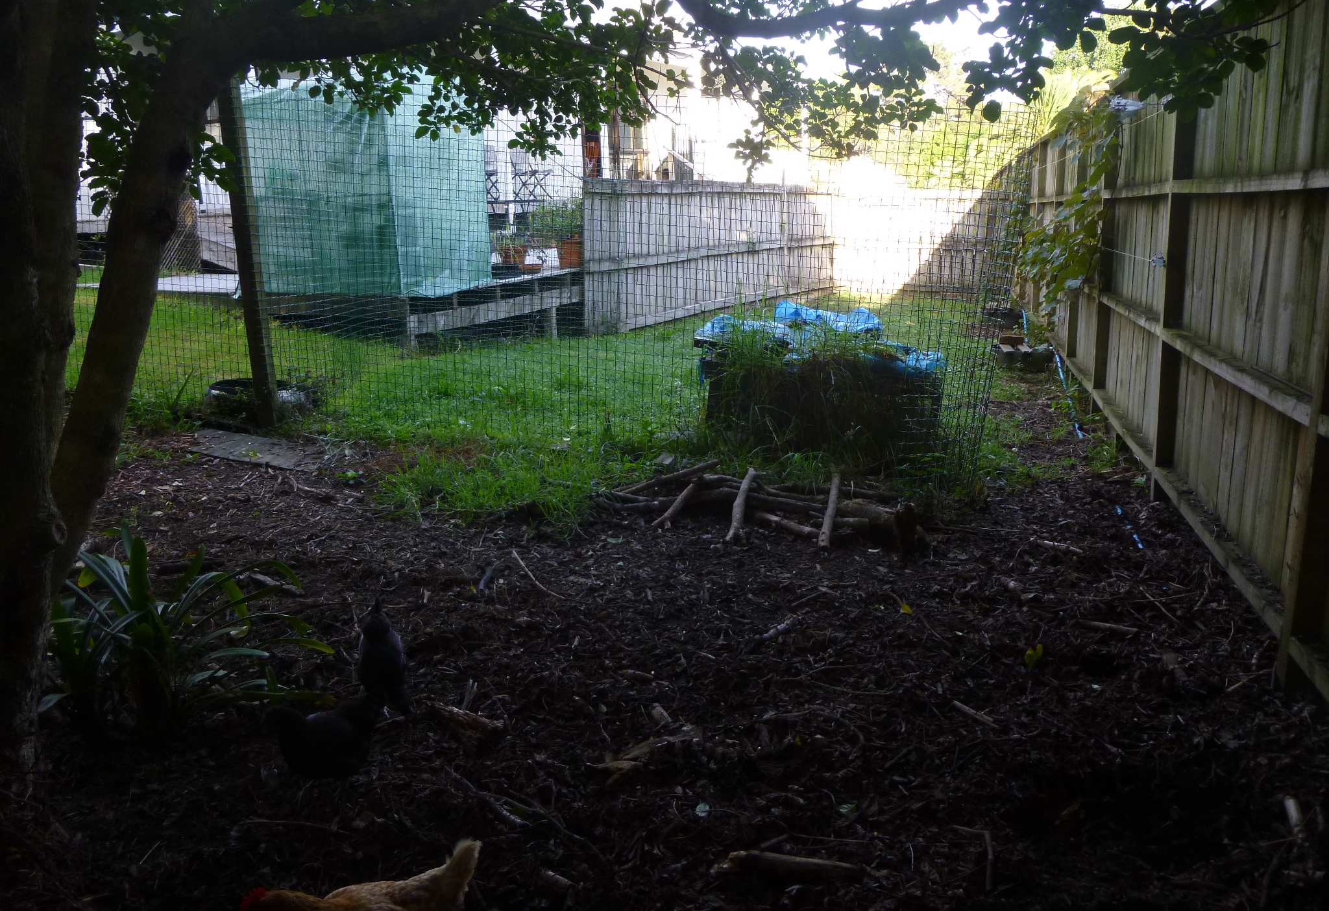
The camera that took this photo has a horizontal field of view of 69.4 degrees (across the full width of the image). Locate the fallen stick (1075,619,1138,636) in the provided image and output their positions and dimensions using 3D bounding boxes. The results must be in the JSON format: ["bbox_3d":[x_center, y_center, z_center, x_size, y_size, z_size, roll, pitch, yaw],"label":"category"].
[{"bbox_3d":[1.292,0.501,2.802,0.166,0.022,0.022,6,15,28],"label":"fallen stick"}]

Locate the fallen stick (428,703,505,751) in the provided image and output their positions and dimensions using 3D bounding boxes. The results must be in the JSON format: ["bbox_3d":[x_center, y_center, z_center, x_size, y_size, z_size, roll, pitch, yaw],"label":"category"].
[{"bbox_3d":[-0.487,0.645,2.342,0.233,0.060,0.070,6,16,30],"label":"fallen stick"}]

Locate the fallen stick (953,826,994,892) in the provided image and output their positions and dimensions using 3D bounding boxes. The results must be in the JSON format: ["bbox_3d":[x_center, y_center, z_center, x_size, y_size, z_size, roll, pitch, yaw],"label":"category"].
[{"bbox_3d":[0.581,0.760,1.813,0.084,0.022,0.189,2,14,16],"label":"fallen stick"}]

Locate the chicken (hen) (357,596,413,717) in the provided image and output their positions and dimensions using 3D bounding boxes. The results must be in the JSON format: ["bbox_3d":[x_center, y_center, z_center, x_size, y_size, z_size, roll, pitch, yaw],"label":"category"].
[{"bbox_3d":[-0.709,0.522,2.476,0.145,0.250,0.290,-6,14,-16],"label":"chicken (hen)"}]

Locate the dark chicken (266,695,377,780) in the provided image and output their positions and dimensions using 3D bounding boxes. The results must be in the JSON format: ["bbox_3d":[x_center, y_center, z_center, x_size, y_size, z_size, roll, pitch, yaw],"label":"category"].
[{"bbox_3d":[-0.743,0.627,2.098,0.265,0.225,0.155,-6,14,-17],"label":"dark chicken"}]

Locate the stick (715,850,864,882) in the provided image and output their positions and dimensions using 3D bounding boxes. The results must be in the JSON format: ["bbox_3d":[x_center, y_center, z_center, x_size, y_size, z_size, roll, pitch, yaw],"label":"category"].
[{"bbox_3d":[0.234,0.768,1.786,0.276,0.037,0.037,-1,14,5],"label":"stick"}]

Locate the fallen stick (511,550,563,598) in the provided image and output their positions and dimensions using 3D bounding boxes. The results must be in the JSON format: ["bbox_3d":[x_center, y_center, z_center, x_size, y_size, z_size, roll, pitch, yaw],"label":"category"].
[{"bbox_3d":[-0.462,0.418,3.383,0.043,0.015,0.552,-8,15,-25],"label":"fallen stick"}]

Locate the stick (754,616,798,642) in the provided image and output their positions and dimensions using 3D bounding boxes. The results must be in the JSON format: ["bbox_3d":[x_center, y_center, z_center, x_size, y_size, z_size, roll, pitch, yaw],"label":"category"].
[{"bbox_3d":[0.334,0.516,2.855,0.025,0.024,0.219,11,19,43],"label":"stick"}]

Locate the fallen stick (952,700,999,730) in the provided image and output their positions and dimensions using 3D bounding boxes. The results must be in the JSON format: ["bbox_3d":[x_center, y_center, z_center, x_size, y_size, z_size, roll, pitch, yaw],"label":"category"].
[{"bbox_3d":[0.754,0.631,2.335,0.018,0.018,0.140,-9,15,-29],"label":"fallen stick"}]

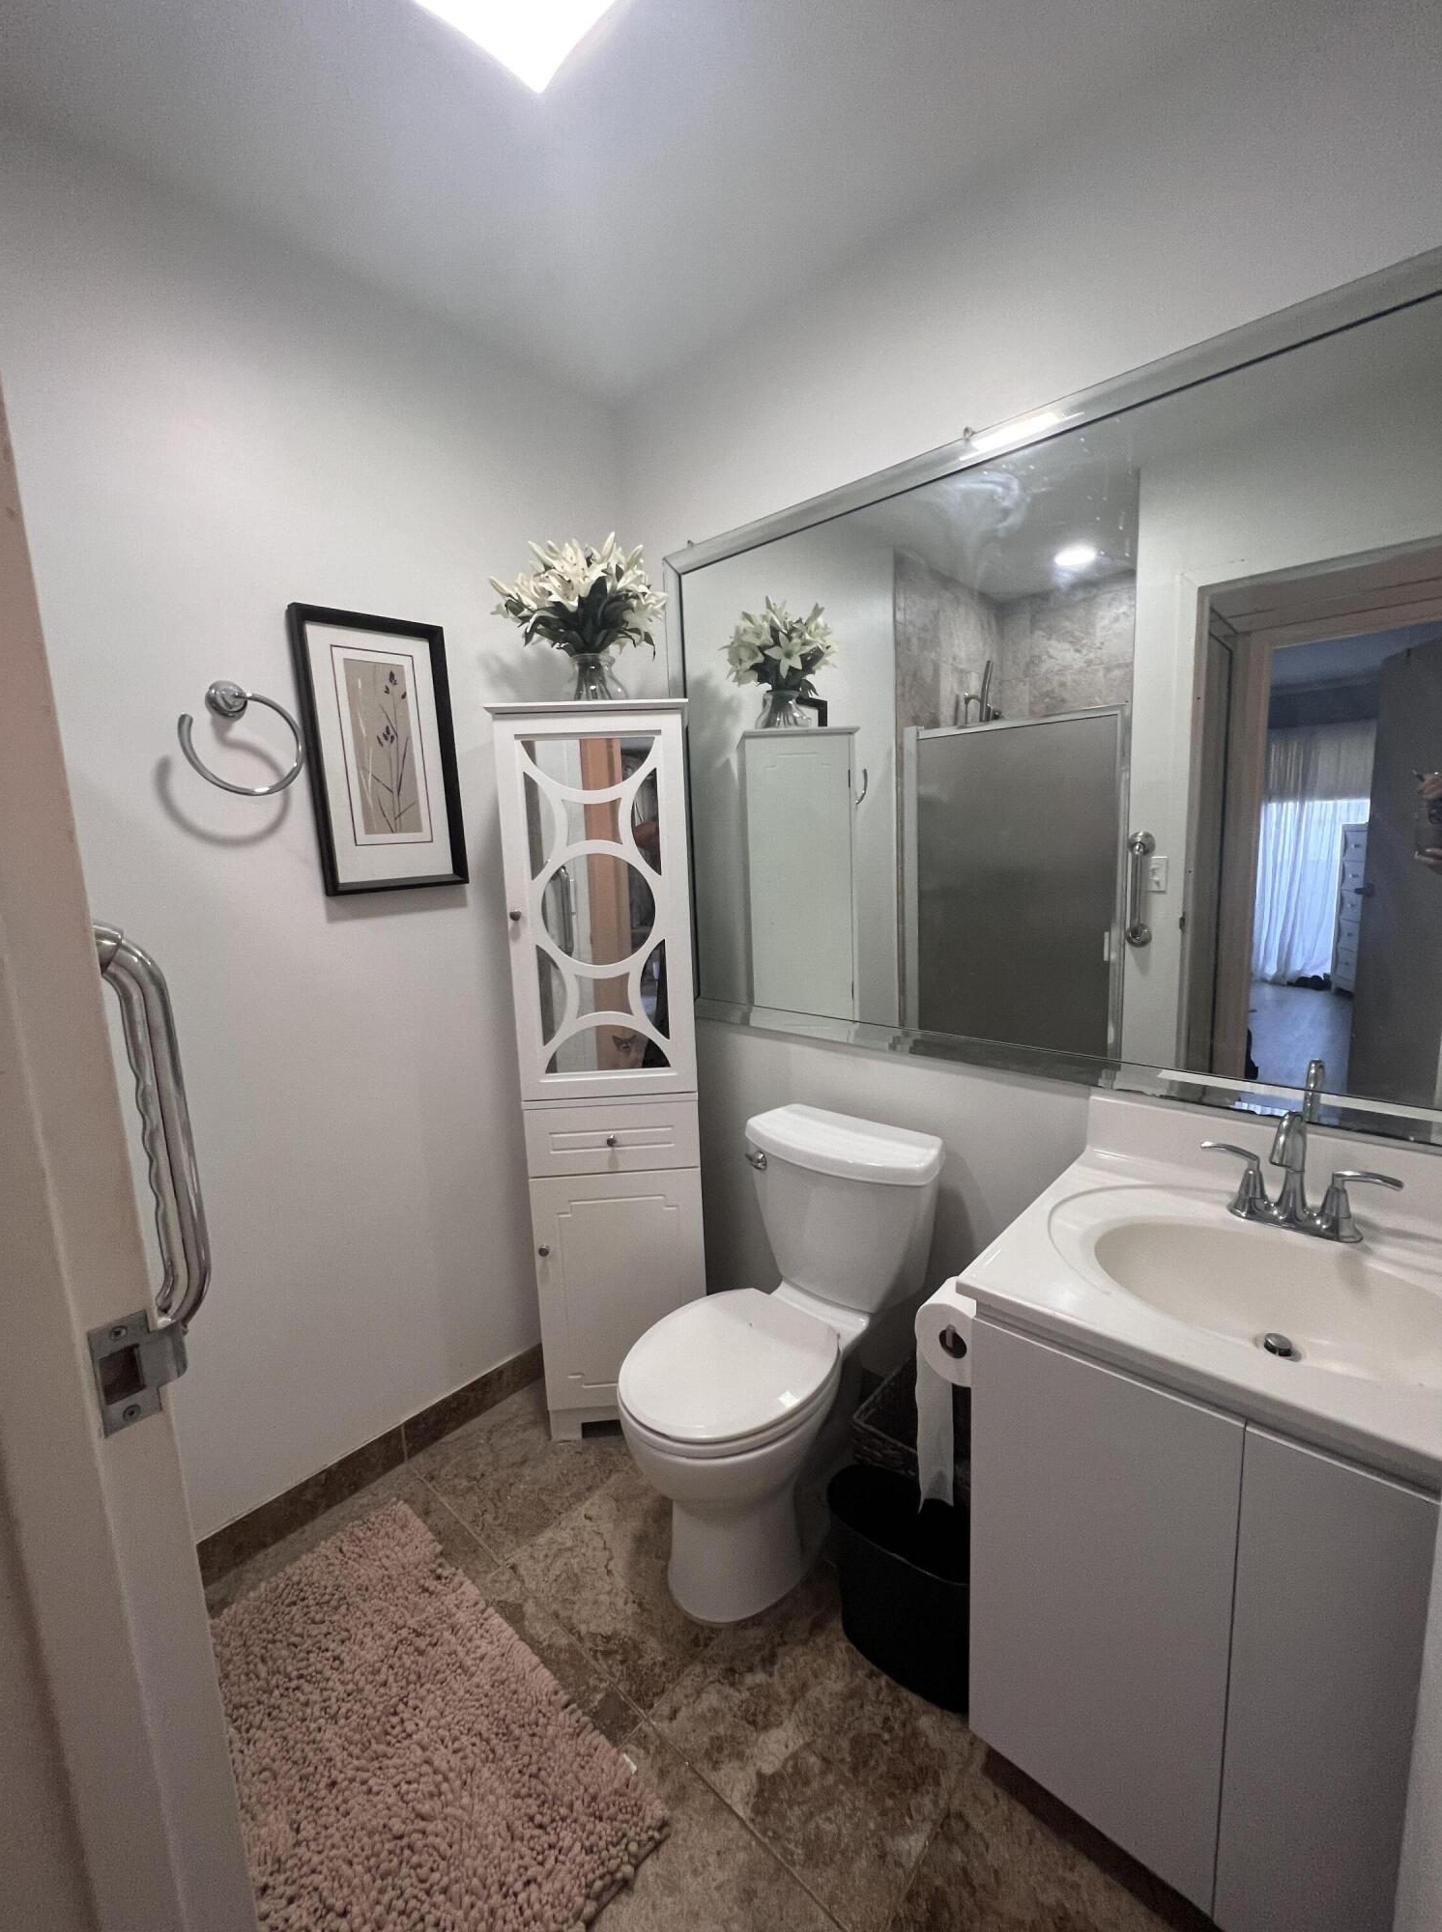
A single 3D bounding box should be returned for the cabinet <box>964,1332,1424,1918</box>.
[{"bbox_3d":[0.752,0.789,1.006,0.610,0.758,0.555,5,11,41],"label":"cabinet"}]

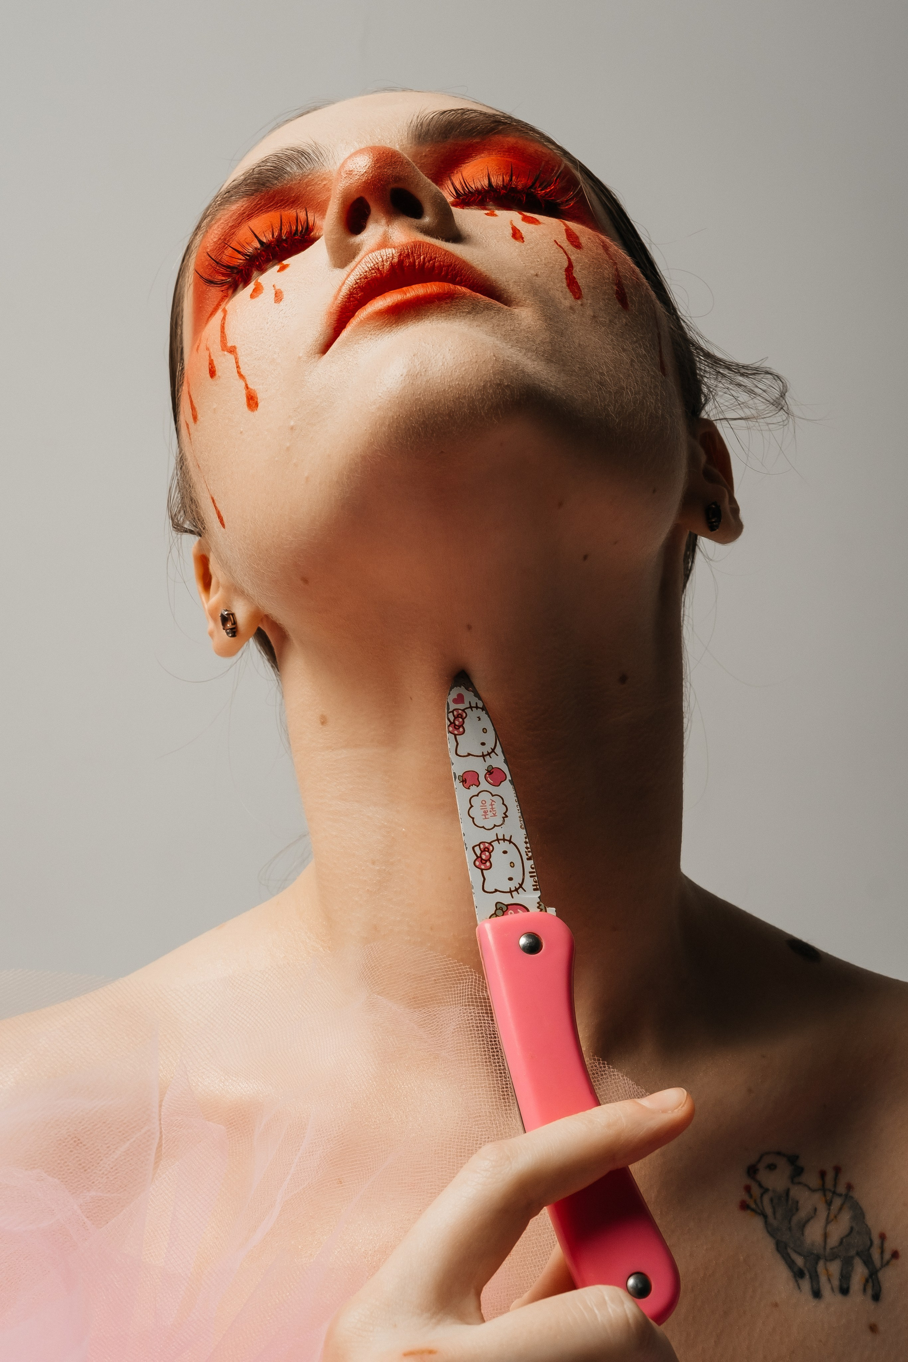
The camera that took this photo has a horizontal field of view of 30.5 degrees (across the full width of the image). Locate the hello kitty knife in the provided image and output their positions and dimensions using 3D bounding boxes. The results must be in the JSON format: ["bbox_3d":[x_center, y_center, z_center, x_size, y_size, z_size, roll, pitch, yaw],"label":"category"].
[{"bbox_3d":[0.018,0.069,0.400,0.024,0.169,0.013,-11,-30,-10],"label":"hello kitty knife"}]

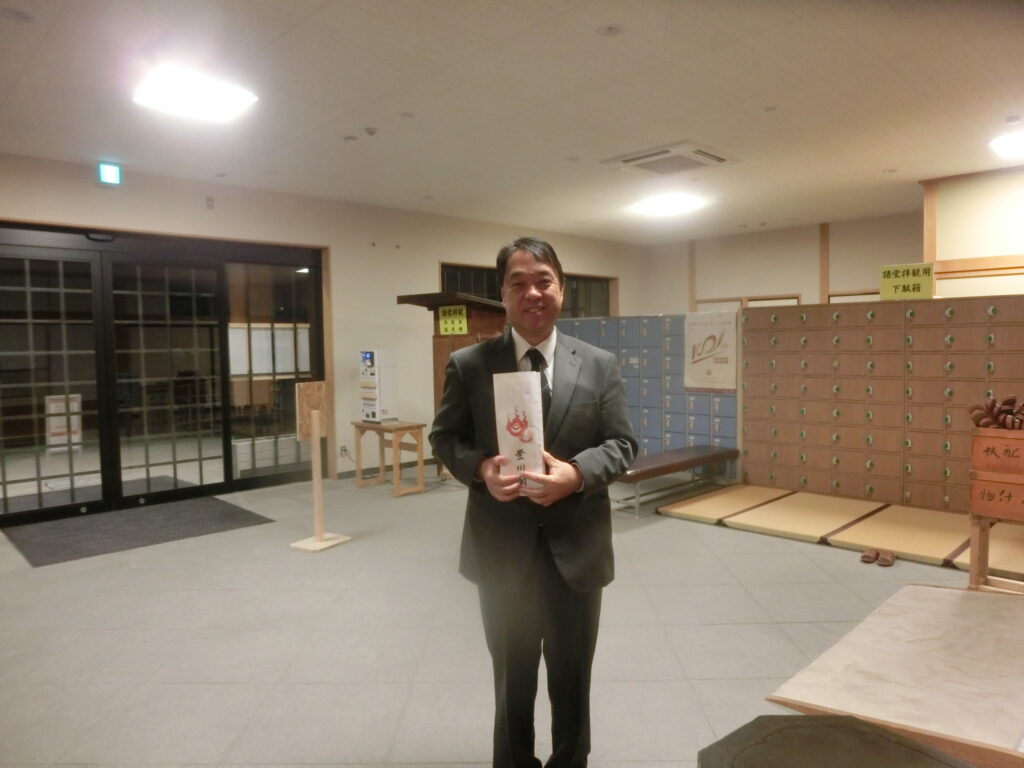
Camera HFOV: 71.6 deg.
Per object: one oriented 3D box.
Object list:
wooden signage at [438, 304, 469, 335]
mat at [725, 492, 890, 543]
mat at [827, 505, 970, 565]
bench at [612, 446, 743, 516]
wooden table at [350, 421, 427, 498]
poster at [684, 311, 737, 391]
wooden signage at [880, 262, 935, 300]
[{"bbox_3d":[-0.622,-0.662,7.377,0.012,0.297,0.435,-4,5,-44],"label":"wooden signage"},{"bbox_3d":[2.432,1.079,5.844,1.390,0.056,0.810,-4,5,-44],"label":"mat"},{"bbox_3d":[3.000,1.103,5.281,1.400,0.056,0.800,-4,5,-44],"label":"mat"},{"bbox_3d":[1.450,0.881,6.536,1.720,0.400,0.440,-4,5,-44],"label":"bench"},{"bbox_3d":[-1.260,0.745,7.242,0.410,0.680,0.810,-4,5,-44],"label":"wooden table"},{"bbox_3d":[1.999,-0.327,7.141,0.012,0.785,0.570,-4,5,-44],"label":"poster"},{"bbox_3d":[3.265,-0.849,5.879,0.015,0.290,0.405,-4,5,-44],"label":"wooden signage"}]

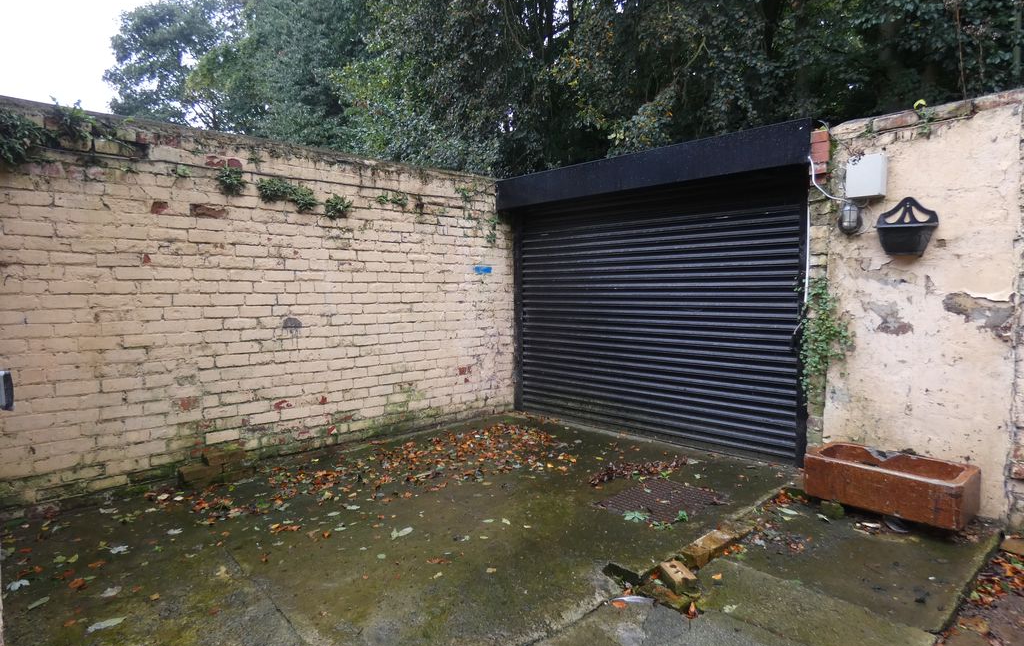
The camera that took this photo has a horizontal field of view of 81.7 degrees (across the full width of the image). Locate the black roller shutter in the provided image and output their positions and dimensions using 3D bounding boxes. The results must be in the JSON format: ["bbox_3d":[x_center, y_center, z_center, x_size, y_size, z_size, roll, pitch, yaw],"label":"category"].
[{"bbox_3d":[1.032,-0.080,5.048,0.100,2.040,2.840,-3,4,-43],"label":"black roller shutter"}]

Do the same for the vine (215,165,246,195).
[{"bbox_3d":[-1.932,-0.985,4.070,0.180,0.200,0.100,-3,4,-43],"label":"vine"}]

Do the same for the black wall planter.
[{"bbox_3d":[2.203,-0.542,3.330,0.160,0.340,0.300,-3,4,-43],"label":"black wall planter"}]

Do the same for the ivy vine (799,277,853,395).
[{"bbox_3d":[1.969,0.088,3.740,0.140,0.740,0.280,-3,4,-43],"label":"ivy vine"}]

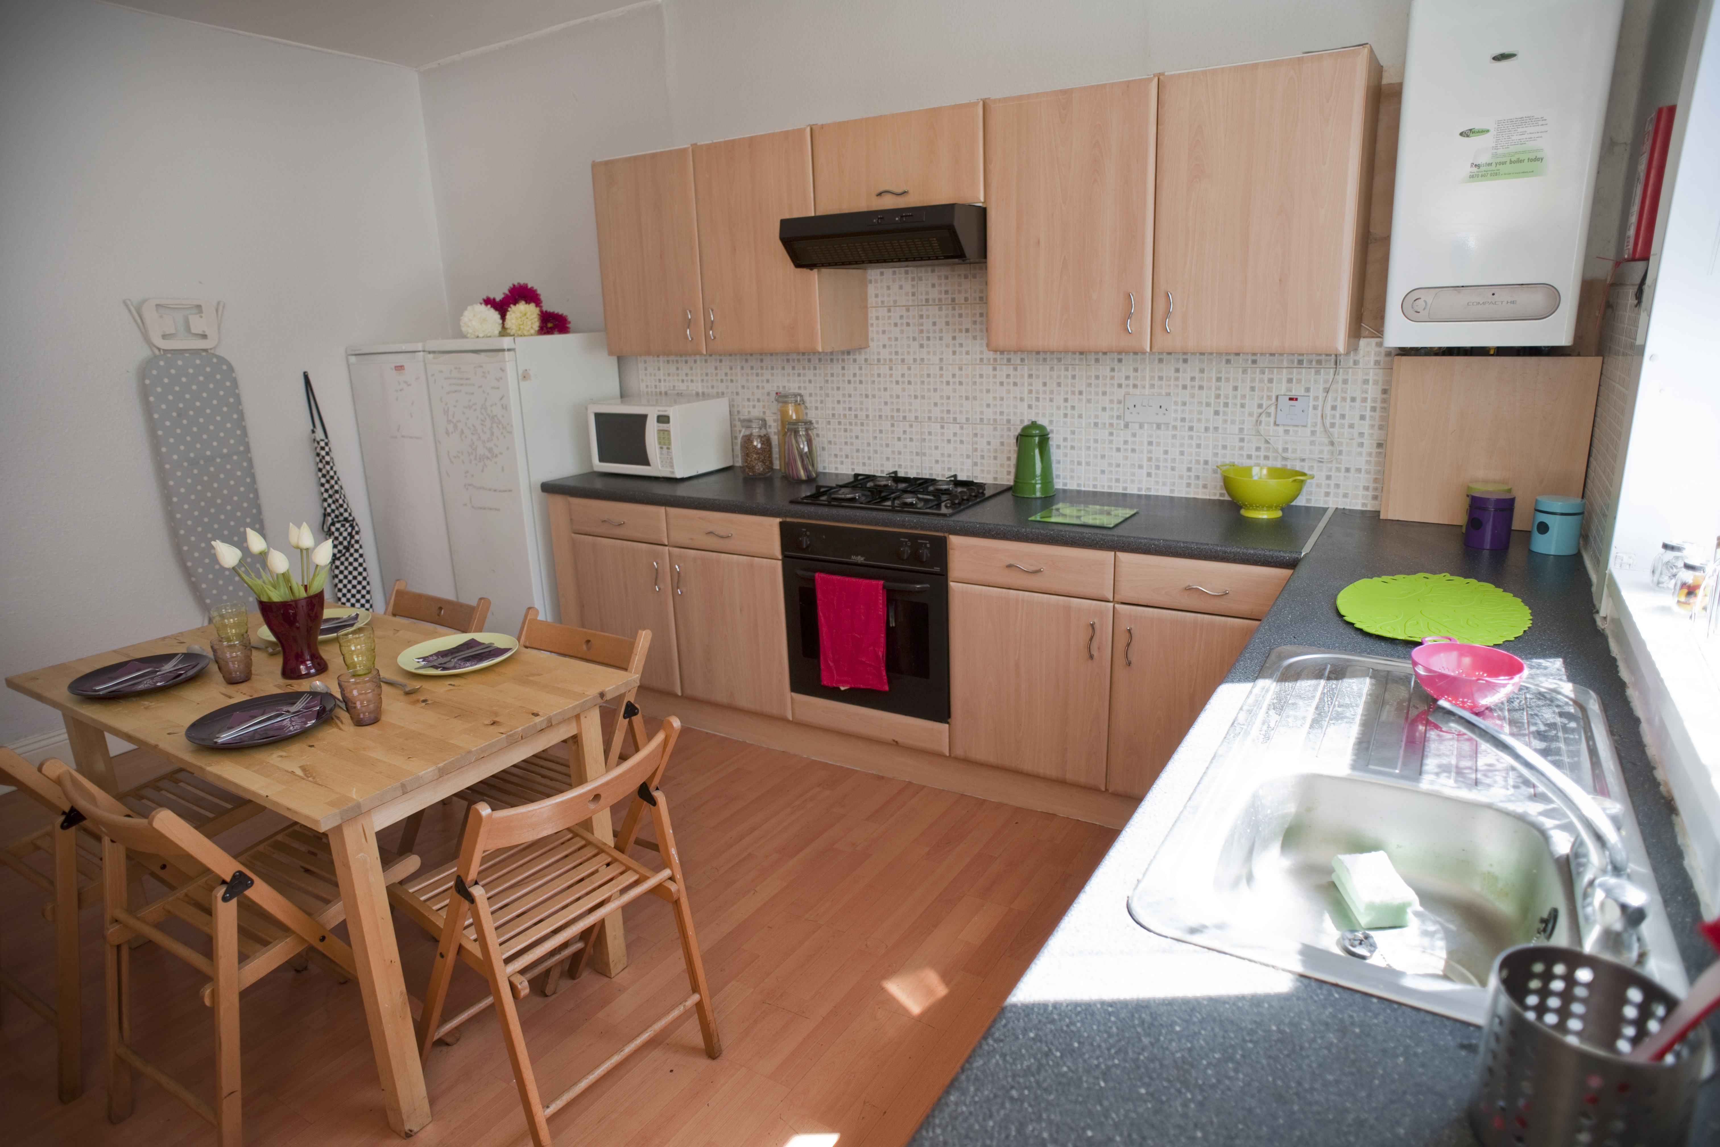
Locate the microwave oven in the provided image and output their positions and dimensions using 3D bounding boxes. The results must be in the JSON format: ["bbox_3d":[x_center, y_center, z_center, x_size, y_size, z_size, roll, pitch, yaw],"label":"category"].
[{"bbox_3d":[-0.788,-0.542,3.798,0.436,0.274,0.345,7,18,30],"label":"microwave oven"}]

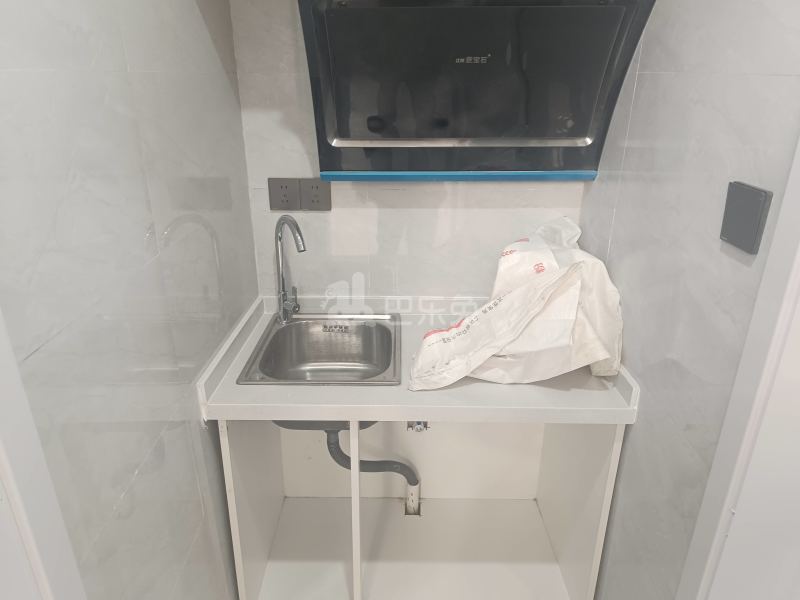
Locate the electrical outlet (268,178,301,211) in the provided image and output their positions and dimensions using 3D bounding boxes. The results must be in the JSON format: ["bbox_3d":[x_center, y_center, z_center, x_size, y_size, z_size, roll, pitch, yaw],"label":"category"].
[{"bbox_3d":[-0.319,-0.293,1.543,0.086,0.086,0.009,0,20,0],"label":"electrical outlet"}]

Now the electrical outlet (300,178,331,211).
[{"bbox_3d":[-0.234,-0.293,1.543,0.086,0.086,0.009,0,20,0],"label":"electrical outlet"}]

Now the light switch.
[{"bbox_3d":[0.500,-0.119,0.804,0.010,0.086,0.086,0,20,0],"label":"light switch"}]

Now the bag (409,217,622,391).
[{"bbox_3d":[0.261,-0.010,1.335,0.484,0.319,0.356,0,20,0],"label":"bag"}]

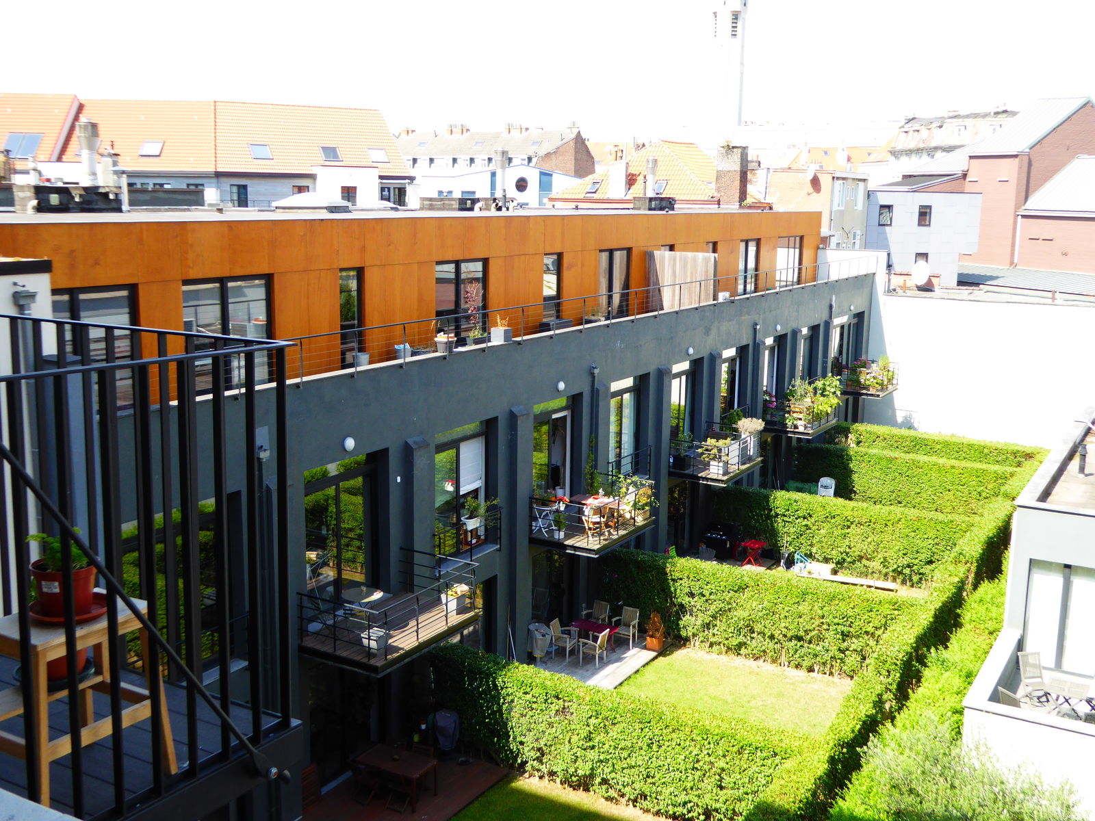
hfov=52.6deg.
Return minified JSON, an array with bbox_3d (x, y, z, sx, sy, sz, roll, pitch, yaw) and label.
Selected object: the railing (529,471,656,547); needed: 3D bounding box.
[{"bbox_3d":[1.212,2.514,28.570,1.931,1.020,3.194,7,12,30],"label":"railing"}]

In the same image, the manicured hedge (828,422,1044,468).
[{"bbox_3d":[15.921,2.048,46.346,8.874,1.938,1.122,7,12,31],"label":"manicured hedge"}]

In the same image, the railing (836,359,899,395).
[{"bbox_3d":[14.717,-1.411,50.585,1.931,1.226,3.194,7,12,30],"label":"railing"}]

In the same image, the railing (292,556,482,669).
[{"bbox_3d":[-2.985,3.737,21.457,1.928,1.018,3.160,7,13,31],"label":"railing"}]

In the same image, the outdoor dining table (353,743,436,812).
[{"bbox_3d":[-2.966,7.228,21.786,1.407,0.731,0.812,7,13,31],"label":"outdoor dining table"}]

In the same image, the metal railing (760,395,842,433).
[{"bbox_3d":[9.722,-0.023,42.429,1.931,1.020,3.194,7,12,30],"label":"metal railing"}]

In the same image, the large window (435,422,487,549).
[{"bbox_3d":[-2.080,1.831,25.189,0.140,3.038,2.380,7,13,31],"label":"large window"}]

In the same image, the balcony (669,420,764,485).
[{"bbox_3d":[5.433,1.357,35.464,1.931,1.226,3.194,7,12,30],"label":"balcony"}]

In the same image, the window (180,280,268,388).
[{"bbox_3d":[-6.420,-1.515,22.366,0.122,2.326,2.326,7,12,30],"label":"window"}]

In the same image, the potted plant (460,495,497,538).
[{"bbox_3d":[-1.565,2.407,25.324,0.448,0.784,0.784,7,13,31],"label":"potted plant"}]

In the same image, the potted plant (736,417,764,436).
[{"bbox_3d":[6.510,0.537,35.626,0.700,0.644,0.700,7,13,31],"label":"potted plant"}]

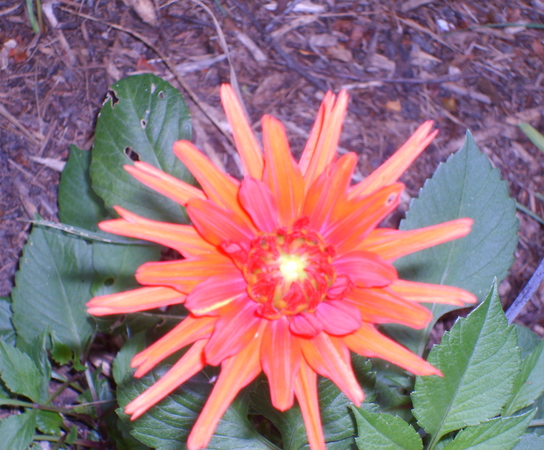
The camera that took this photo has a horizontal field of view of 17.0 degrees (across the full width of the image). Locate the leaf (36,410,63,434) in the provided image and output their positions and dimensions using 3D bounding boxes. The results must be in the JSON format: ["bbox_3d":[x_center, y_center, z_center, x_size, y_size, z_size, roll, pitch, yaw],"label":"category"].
[{"bbox_3d":[-0.084,0.075,0.690,0.013,0.004,0.009,38,69,17],"label":"leaf"}]

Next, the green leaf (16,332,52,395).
[{"bbox_3d":[-0.107,0.062,0.820,0.016,0.009,0.029,-19,73,-13],"label":"green leaf"}]

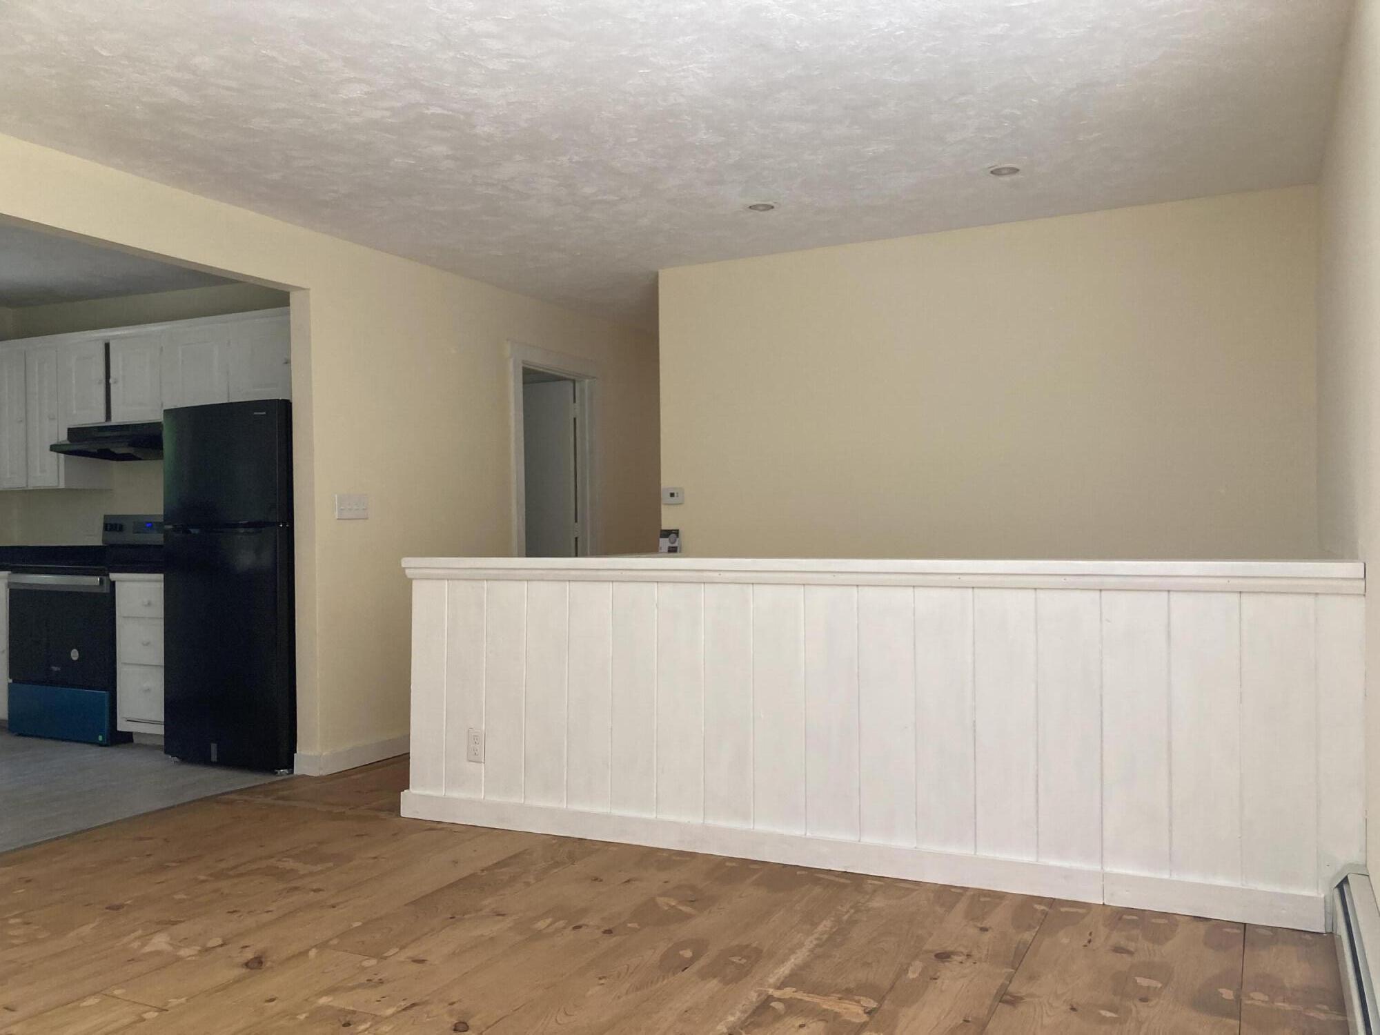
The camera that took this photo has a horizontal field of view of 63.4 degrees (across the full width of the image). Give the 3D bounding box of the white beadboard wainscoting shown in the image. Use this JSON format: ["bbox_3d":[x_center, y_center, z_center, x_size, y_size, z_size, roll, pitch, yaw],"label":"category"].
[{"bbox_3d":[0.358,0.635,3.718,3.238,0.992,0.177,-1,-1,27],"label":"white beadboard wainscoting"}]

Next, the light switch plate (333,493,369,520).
[{"bbox_3d":[-1.560,-0.048,5.184,0.012,0.115,0.208,-1,-1,27],"label":"light switch plate"}]

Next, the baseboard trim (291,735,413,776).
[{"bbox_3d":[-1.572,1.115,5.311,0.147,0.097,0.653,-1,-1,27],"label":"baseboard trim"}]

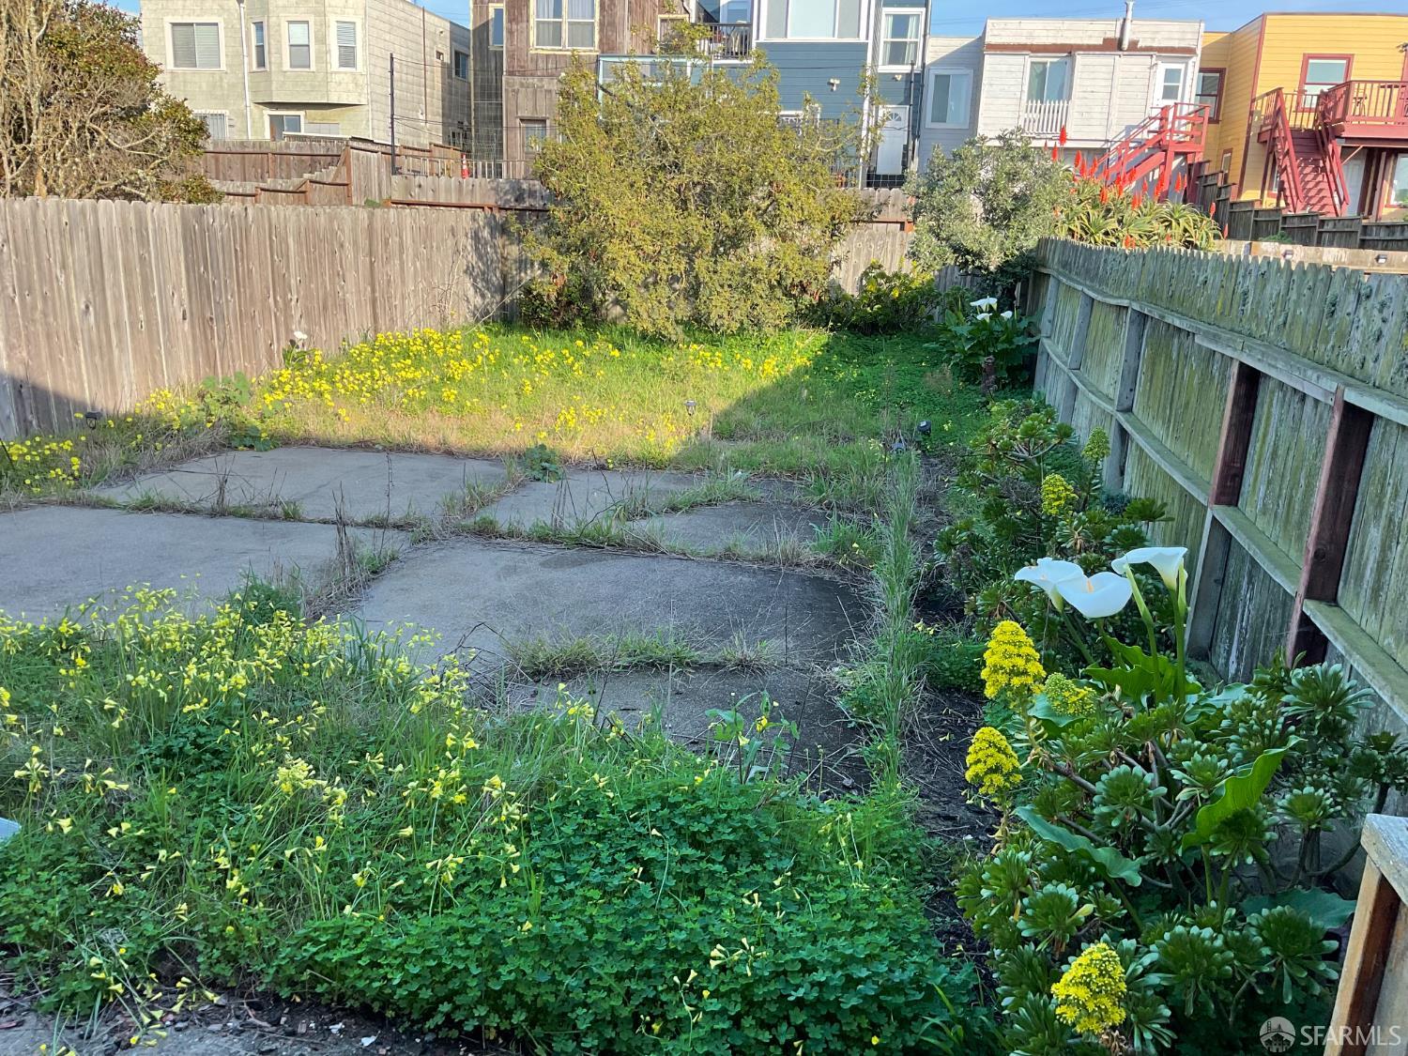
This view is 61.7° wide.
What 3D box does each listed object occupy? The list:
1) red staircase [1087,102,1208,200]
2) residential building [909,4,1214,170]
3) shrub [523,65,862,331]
[{"bbox_3d":[11.317,-9.411,30.300,3.000,2.700,1.250,4,15,8],"label":"red staircase"},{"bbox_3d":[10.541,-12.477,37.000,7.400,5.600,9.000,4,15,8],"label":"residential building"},{"bbox_3d":[-0.034,-4.080,14.700,3.850,3.320,2.700,4,15,9],"label":"shrub"}]

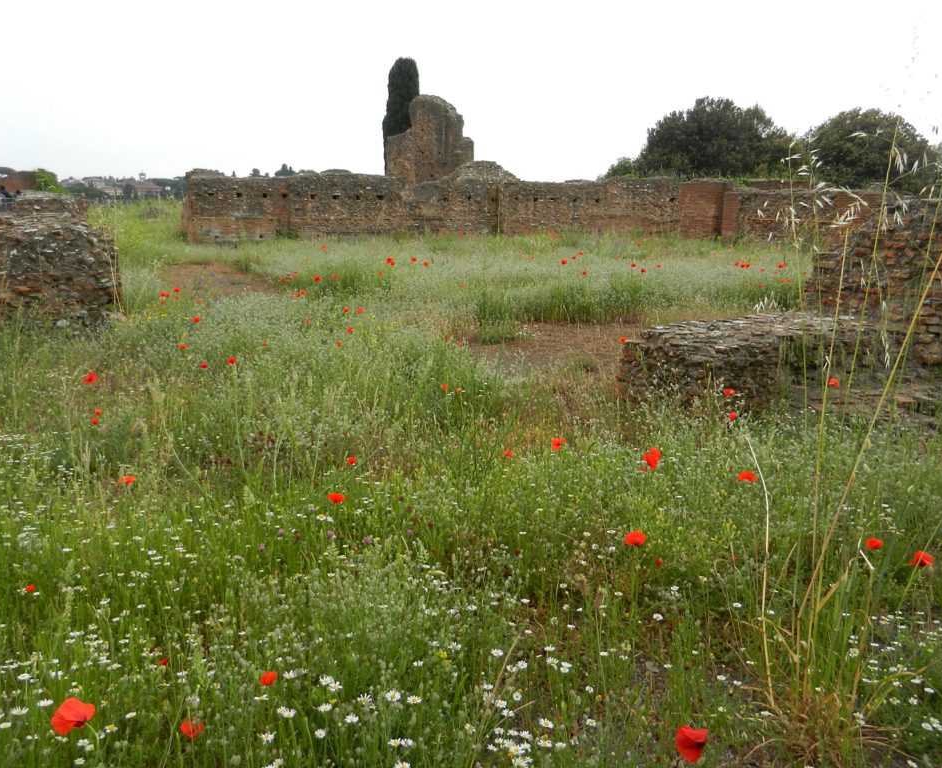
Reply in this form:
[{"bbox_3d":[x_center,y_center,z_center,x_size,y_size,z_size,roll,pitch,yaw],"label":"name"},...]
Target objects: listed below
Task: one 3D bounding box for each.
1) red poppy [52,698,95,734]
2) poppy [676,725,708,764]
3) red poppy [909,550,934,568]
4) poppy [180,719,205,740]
[{"bbox_3d":[-0.806,0.672,1.500,0.070,0.057,0.080,-10,17,-36],"label":"red poppy"},{"bbox_3d":[0.453,0.741,1.520,0.060,0.064,0.060,-10,17,-36],"label":"poppy"},{"bbox_3d":[1.462,0.570,2.400,0.072,0.042,0.068,0,14,0],"label":"red poppy"},{"bbox_3d":[-0.621,0.771,1.650,0.055,0.040,0.050,0,14,0],"label":"poppy"}]

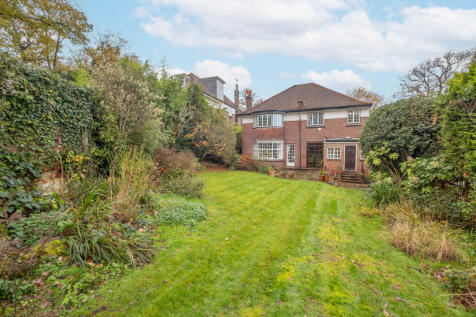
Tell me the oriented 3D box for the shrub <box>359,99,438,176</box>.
[{"bbox_3d":[8.657,-0.565,10.489,3.600,5.224,3.400,1,2,39],"label":"shrub"}]

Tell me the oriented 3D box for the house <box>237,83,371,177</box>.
[{"bbox_3d":[6.888,-3.634,22.142,11.300,9.450,9.800,1,2,22],"label":"house"}]

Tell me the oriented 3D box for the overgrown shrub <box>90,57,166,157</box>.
[{"bbox_3d":[-3.976,-1.203,7.172,2.500,4.927,2.400,-1,2,-29],"label":"overgrown shrub"}]

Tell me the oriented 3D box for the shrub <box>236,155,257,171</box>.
[{"bbox_3d":[0.780,0.413,18.216,1.750,1.560,1.400,0,1,2],"label":"shrub"}]

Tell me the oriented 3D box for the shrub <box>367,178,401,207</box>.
[{"bbox_3d":[5.870,1.355,8.037,1.200,1.097,1.150,1,2,36],"label":"shrub"}]

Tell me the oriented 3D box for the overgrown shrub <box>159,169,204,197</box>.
[{"bbox_3d":[-2.127,0.937,7.626,1.550,0.878,1.400,0,1,-16],"label":"overgrown shrub"}]

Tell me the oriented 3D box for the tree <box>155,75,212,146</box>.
[{"bbox_3d":[-3.435,-2.045,12.452,3.200,6.499,3.000,0,1,-15],"label":"tree"}]

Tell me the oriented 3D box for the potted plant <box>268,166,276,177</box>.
[{"bbox_3d":[2.923,1.116,16.833,0.620,0.877,0.600,0,1,10],"label":"potted plant"}]

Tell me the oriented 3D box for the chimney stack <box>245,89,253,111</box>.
[{"bbox_3d":[1.215,-6.633,22.140,0.720,2.500,0.720,1,2,22],"label":"chimney stack"}]

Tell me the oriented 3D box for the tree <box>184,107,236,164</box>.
[{"bbox_3d":[-2.358,-1.629,16.964,4.300,5.656,4.000,0,1,-8],"label":"tree"}]

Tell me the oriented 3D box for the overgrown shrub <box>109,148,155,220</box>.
[{"bbox_3d":[-2.739,0.561,5.116,1.100,1.636,1.100,-1,2,-28],"label":"overgrown shrub"}]

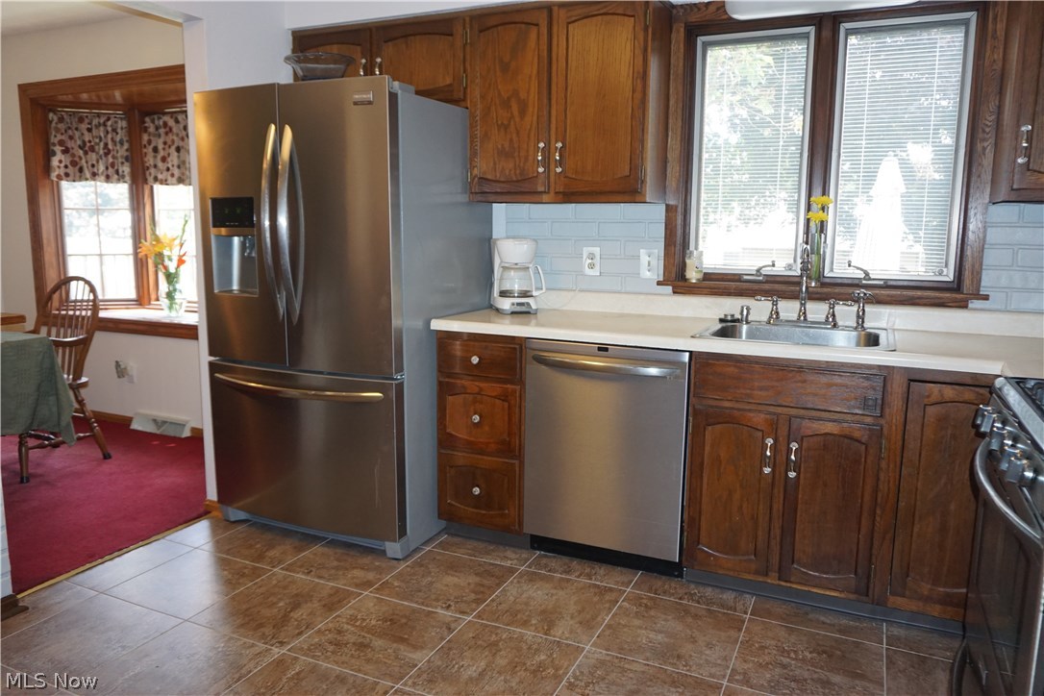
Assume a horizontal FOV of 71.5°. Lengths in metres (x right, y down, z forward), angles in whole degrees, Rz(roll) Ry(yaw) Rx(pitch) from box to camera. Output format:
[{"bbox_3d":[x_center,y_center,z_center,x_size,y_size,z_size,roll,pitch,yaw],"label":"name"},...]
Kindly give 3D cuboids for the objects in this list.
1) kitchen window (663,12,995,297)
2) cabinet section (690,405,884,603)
[{"bbox_3d":[1.111,-0.753,2.727,1.120,1.130,0.100,4,9,24],"label":"kitchen window"},{"bbox_3d":[0.943,0.467,2.601,0.576,0.571,0.520,4,9,25],"label":"cabinet section"}]

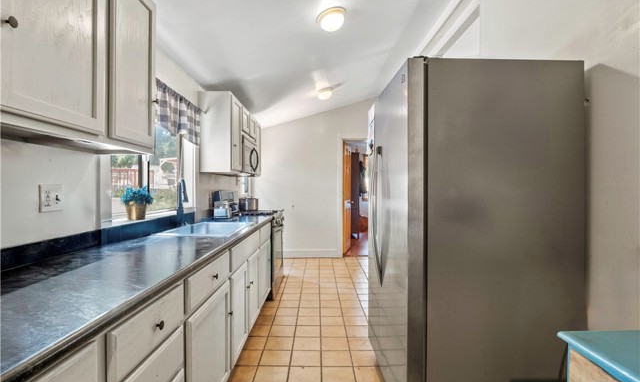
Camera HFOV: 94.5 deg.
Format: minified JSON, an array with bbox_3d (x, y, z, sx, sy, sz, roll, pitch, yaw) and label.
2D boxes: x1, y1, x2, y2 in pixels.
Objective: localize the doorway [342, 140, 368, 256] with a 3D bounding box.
[{"bbox_3d":[0.770,0.140,5.200,0.760,2.060,0.130,0,0,0],"label":"doorway"}]

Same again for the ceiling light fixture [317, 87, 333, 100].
[{"bbox_3d":[0.090,-1.310,4.050,0.230,0.105,0.230,-15,0,0],"label":"ceiling light fixture"}]

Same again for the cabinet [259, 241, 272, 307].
[{"bbox_3d":[-0.770,0.775,2.870,0.500,0.550,0.550,0,0,0],"label":"cabinet"}]

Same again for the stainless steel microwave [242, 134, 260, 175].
[{"bbox_3d":[-0.945,-0.400,3.540,0.360,0.410,0.760,0,0,0],"label":"stainless steel microwave"}]

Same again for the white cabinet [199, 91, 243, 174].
[{"bbox_3d":[-0.965,-0.550,2.960,0.315,0.760,0.400,0,0,0],"label":"white cabinet"}]

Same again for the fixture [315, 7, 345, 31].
[{"bbox_3d":[0.100,-1.310,2.310,0.235,0.100,0.235,-15,0,0],"label":"fixture"}]

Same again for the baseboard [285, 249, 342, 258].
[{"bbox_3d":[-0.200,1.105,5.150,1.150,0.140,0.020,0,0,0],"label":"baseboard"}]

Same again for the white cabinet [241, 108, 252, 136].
[{"bbox_3d":[-0.965,-0.775,3.350,0.310,0.310,0.370,0,0,0],"label":"white cabinet"}]

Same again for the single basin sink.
[{"bbox_3d":[-0.785,0.360,2.160,0.470,0.200,0.810,0,0,0],"label":"single basin sink"}]

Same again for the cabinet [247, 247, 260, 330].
[{"bbox_3d":[-0.770,0.775,2.355,0.500,0.550,0.370,0,0,0],"label":"cabinet"}]

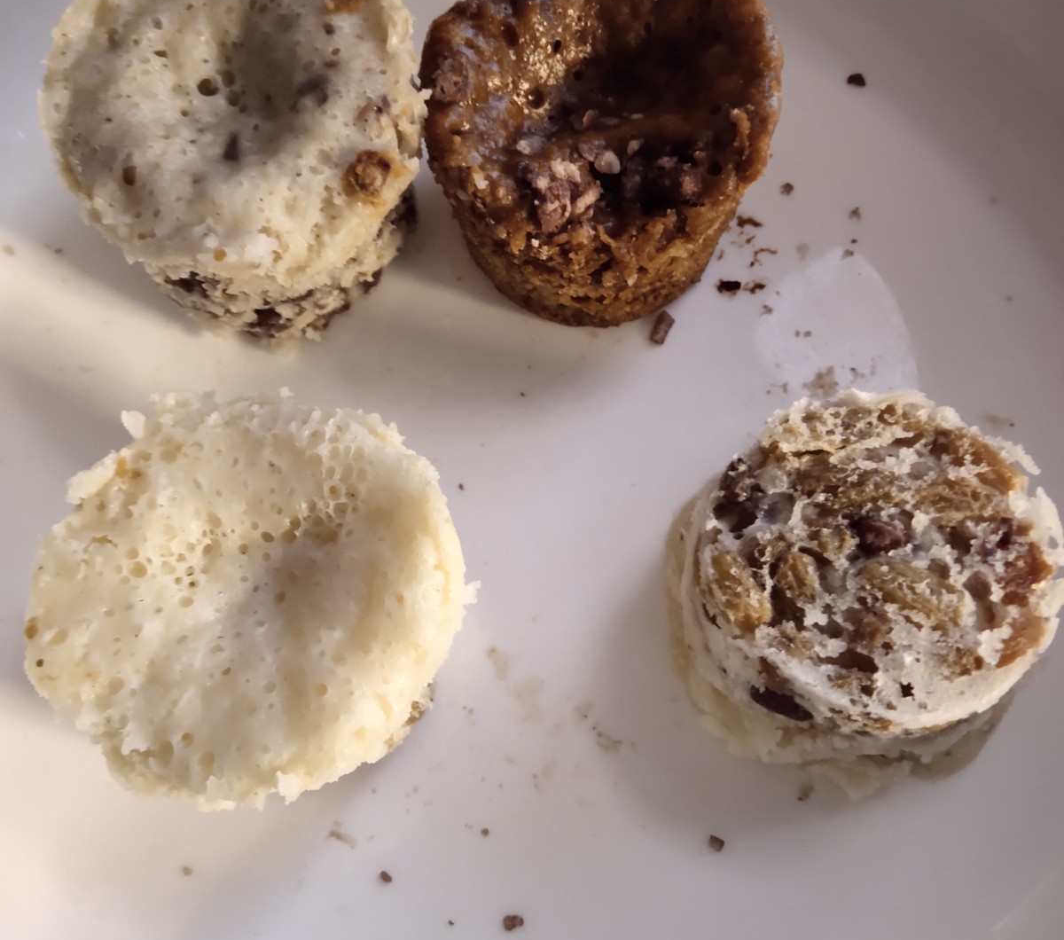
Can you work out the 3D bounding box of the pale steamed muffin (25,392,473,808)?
[{"bbox_3d":[-0.037,0.021,0.161,0.058,0.040,0.058,0,74,1],"label":"pale steamed muffin"}]

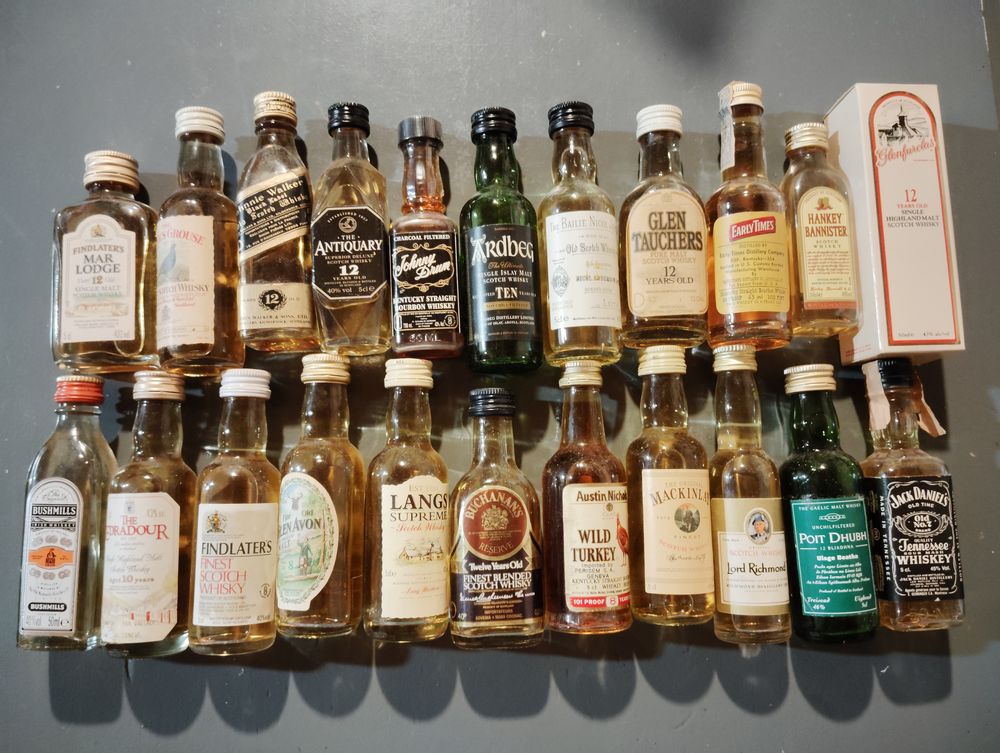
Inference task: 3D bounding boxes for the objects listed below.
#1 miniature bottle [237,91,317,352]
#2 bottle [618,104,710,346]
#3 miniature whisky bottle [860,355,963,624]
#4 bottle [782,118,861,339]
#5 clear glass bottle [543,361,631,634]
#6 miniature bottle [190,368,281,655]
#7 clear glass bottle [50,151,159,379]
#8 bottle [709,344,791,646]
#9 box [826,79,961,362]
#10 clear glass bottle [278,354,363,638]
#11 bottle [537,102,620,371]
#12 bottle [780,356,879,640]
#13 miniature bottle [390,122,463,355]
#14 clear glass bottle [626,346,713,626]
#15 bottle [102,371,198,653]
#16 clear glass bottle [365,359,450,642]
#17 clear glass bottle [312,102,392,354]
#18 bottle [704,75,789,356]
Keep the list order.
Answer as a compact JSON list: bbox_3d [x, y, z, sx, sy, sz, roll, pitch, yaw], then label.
[{"bbox_3d":[-0.099,-0.070,0.363,0.031,0.031,0.114,-3,82,-1],"label":"miniature bottle"},{"bbox_3d":[0.073,-0.068,0.366,0.037,0.029,0.107,0,82,-1],"label":"bottle"},{"bbox_3d":[0.172,0.049,0.348,0.037,0.035,0.112,1,81,-2],"label":"miniature whisky bottle"},{"bbox_3d":[0.141,-0.067,0.368,0.033,0.032,0.094,0,81,-2],"label":"bottle"},{"bbox_3d":[0.036,0.050,0.344,0.035,0.035,0.111,3,80,-26],"label":"clear glass bottle"},{"bbox_3d":[-0.111,0.056,0.345,0.033,0.033,0.116,3,82,-15],"label":"miniature bottle"},{"bbox_3d":[-0.172,-0.050,0.358,0.044,0.027,0.097,-4,81,-2],"label":"clear glass bottle"},{"bbox_3d":[0.106,0.049,0.348,0.032,0.032,0.123,-2,81,5],"label":"bottle"},{"bbox_3d":[0.175,-0.067,0.364,0.036,0.035,0.119,-1,82,-1],"label":"box"},{"bbox_3d":[-0.074,0.049,0.342,0.034,0.034,0.115,-4,80,19],"label":"clear glass bottle"},{"bbox_3d":[0.035,-0.064,0.363,0.034,0.034,0.116,0,82,-16],"label":"bottle"},{"bbox_3d":[0.139,0.052,0.348,0.033,0.033,0.114,-5,82,14],"label":"bottle"},{"bbox_3d":[-0.033,-0.062,0.362,0.031,0.031,0.105,-2,81,-2],"label":"miniature bottle"},{"bbox_3d":[0.072,0.045,0.347,0.034,0.034,0.115,1,81,-9],"label":"clear glass bottle"},{"bbox_3d":[-0.147,0.056,0.343,0.034,0.034,0.115,0,82,-1],"label":"bottle"},{"bbox_3d":[-0.038,0.051,0.343,0.034,0.034,0.115,5,80,-30],"label":"clear glass bottle"},{"bbox_3d":[-0.067,-0.067,0.364,0.033,0.029,0.111,-2,82,-1],"label":"clear glass bottle"},{"bbox_3d":[0.112,-0.073,0.366,0.033,0.032,0.119,1,82,-1],"label":"bottle"}]

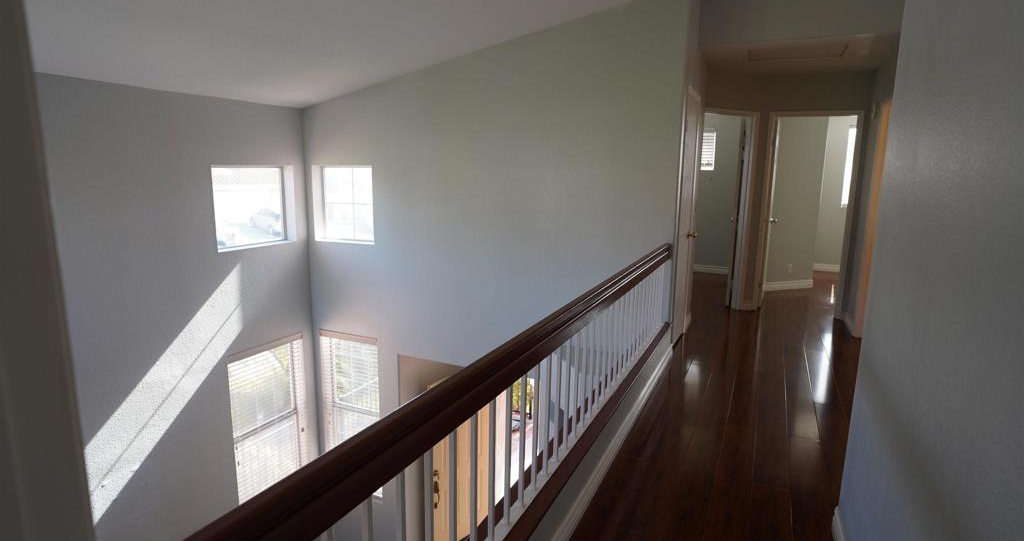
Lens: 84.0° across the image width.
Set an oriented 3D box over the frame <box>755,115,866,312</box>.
[{"bbox_3d":[3.047,-0.574,5.919,0.850,2.090,0.130,5,11,24],"label":"frame"}]

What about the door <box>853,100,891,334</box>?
[{"bbox_3d":[3.069,-0.360,4.706,0.130,2.090,0.840,5,11,24],"label":"door"}]

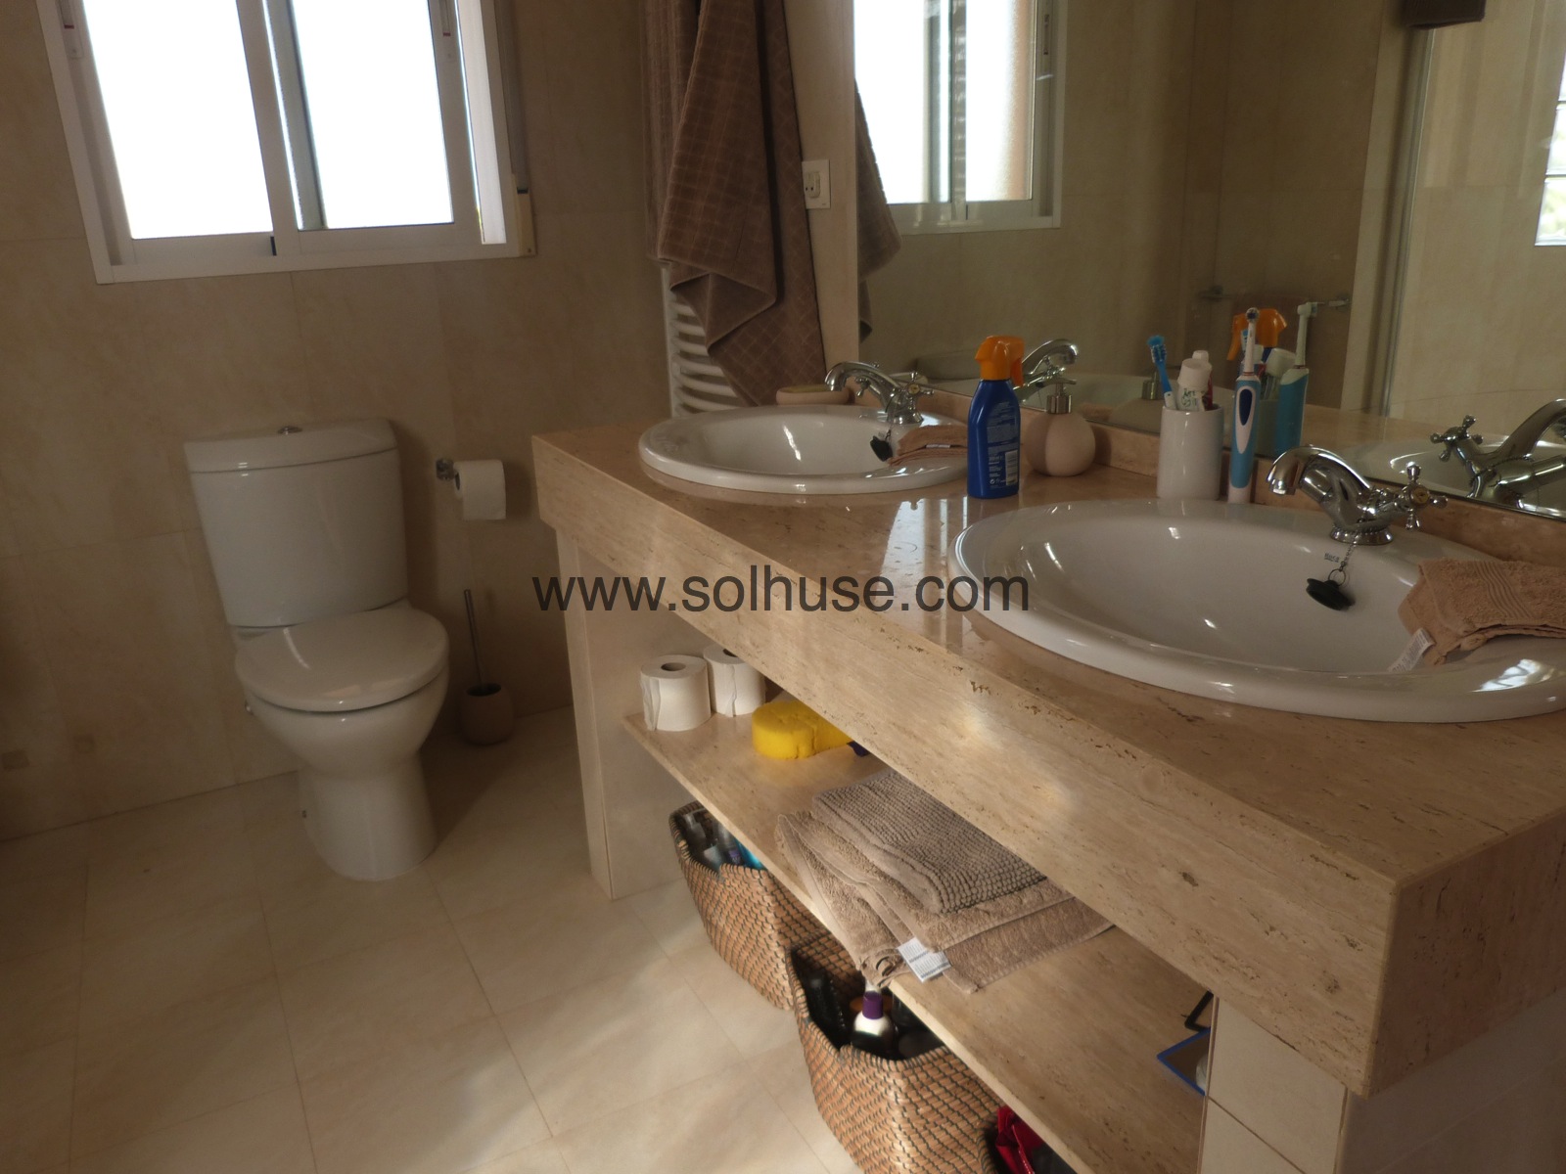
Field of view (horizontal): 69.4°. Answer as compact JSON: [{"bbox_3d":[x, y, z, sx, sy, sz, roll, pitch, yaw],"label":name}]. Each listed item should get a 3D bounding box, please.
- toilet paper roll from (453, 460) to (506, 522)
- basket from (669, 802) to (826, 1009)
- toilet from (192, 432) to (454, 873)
[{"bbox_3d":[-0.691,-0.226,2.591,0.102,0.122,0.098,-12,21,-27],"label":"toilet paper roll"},{"bbox_3d":[0.005,0.477,1.811,0.261,0.275,0.225,-18,24,-40],"label":"basket"},{"bbox_3d":[-0.879,0.121,2.251,0.395,0.795,0.680,-12,21,-27],"label":"toilet"}]

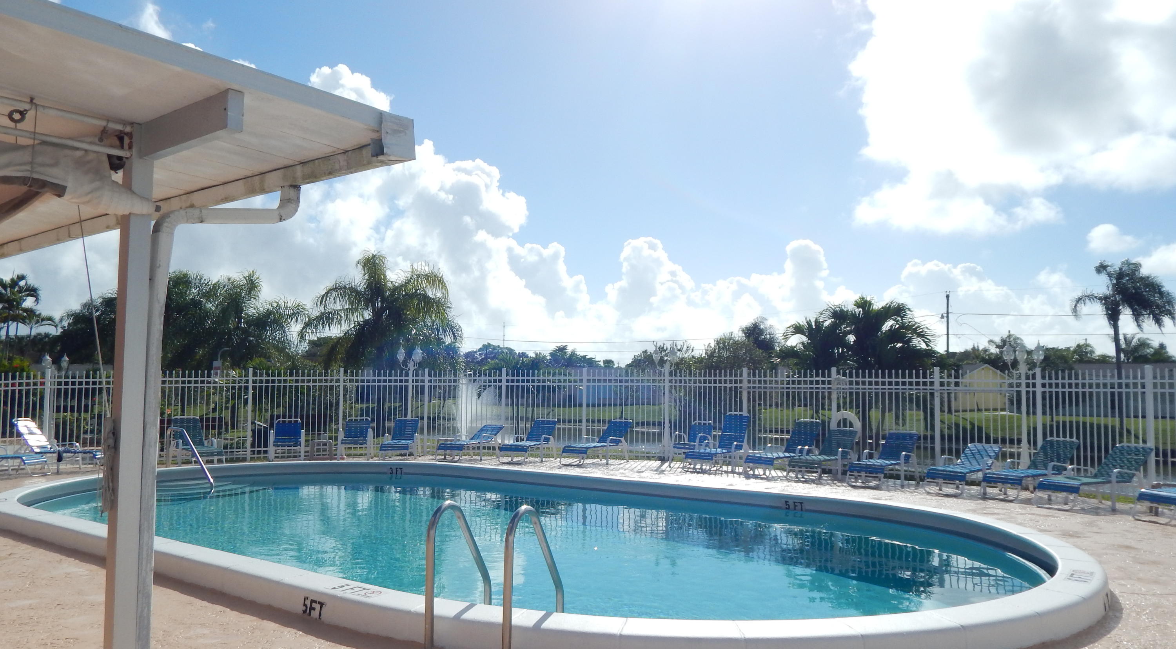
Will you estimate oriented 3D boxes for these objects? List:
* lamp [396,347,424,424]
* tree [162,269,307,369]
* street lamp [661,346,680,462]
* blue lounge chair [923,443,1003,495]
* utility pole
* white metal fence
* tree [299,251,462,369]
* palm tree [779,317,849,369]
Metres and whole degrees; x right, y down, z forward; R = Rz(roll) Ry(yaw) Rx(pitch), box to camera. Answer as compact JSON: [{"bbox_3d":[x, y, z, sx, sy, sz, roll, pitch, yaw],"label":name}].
[{"bbox_3d":[-3.637,1.609,17.400,0.550,2.260,0.500,0,-3,0],"label":"lamp"},{"bbox_3d":[-11.245,0.818,27.000,4.600,5.200,4.400,0,-3,0],"label":"tree"},{"bbox_3d":[1.498,1.481,16.200,0.550,2.260,0.500,0,-3,0],"label":"street lamp"},{"bbox_3d":[5.666,2.126,12.650,0.650,0.640,1.800,-3,-4,43],"label":"blue lounge chair"},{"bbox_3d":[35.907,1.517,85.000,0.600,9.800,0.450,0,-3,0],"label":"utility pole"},{"bbox_3d":[-0.882,1.648,14.582,17.790,1.760,4.260,-1,-3,12],"label":"white metal fence"},{"bbox_3d":[-5.733,0.585,23.500,4.500,5.200,4.400,0,-3,0],"label":"tree"},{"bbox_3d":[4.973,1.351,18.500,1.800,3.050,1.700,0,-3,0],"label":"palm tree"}]

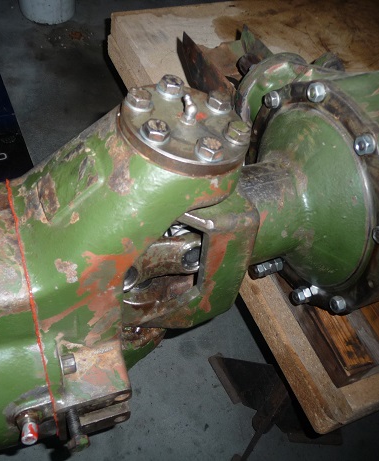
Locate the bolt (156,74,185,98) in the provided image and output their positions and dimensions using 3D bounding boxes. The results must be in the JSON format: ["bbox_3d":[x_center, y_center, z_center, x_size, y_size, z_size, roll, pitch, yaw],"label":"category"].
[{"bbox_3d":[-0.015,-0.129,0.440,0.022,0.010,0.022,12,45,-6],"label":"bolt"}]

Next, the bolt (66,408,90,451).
[{"bbox_3d":[-0.098,0.176,0.438,0.019,0.019,0.034,-14,53,-21],"label":"bolt"}]

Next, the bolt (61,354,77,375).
[{"bbox_3d":[-0.113,0.124,0.465,0.012,0.019,0.019,-13,52,-22],"label":"bolt"}]

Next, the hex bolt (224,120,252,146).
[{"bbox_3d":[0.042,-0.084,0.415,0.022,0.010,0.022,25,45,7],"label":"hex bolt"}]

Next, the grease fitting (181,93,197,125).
[{"bbox_3d":[0.000,-0.096,0.386,0.015,0.021,0.012,34,44,14],"label":"grease fitting"}]

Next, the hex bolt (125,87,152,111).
[{"bbox_3d":[-0.039,-0.102,0.384,0.021,0.010,0.021,-8,50,-28],"label":"hex bolt"}]

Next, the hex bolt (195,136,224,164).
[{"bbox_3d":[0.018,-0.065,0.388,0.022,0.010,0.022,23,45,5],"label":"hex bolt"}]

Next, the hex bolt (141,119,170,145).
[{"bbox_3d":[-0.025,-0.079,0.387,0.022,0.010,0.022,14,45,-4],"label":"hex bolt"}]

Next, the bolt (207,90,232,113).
[{"bbox_3d":[0.025,-0.108,0.415,0.021,0.010,0.021,-8,50,-28],"label":"bolt"}]

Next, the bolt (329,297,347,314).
[{"bbox_3d":[0.155,0.079,0.523,0.011,0.019,0.019,-13,52,-22],"label":"bolt"}]

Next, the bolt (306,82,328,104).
[{"bbox_3d":[0.132,-0.145,0.523,0.011,0.018,0.018,-16,57,-22],"label":"bolt"}]

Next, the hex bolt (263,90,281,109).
[{"bbox_3d":[0.091,-0.146,0.555,0.011,0.019,0.019,-13,52,-22],"label":"hex bolt"}]

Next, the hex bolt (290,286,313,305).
[{"bbox_3d":[0.144,0.080,0.619,0.029,0.018,0.018,-16,57,-22],"label":"hex bolt"}]

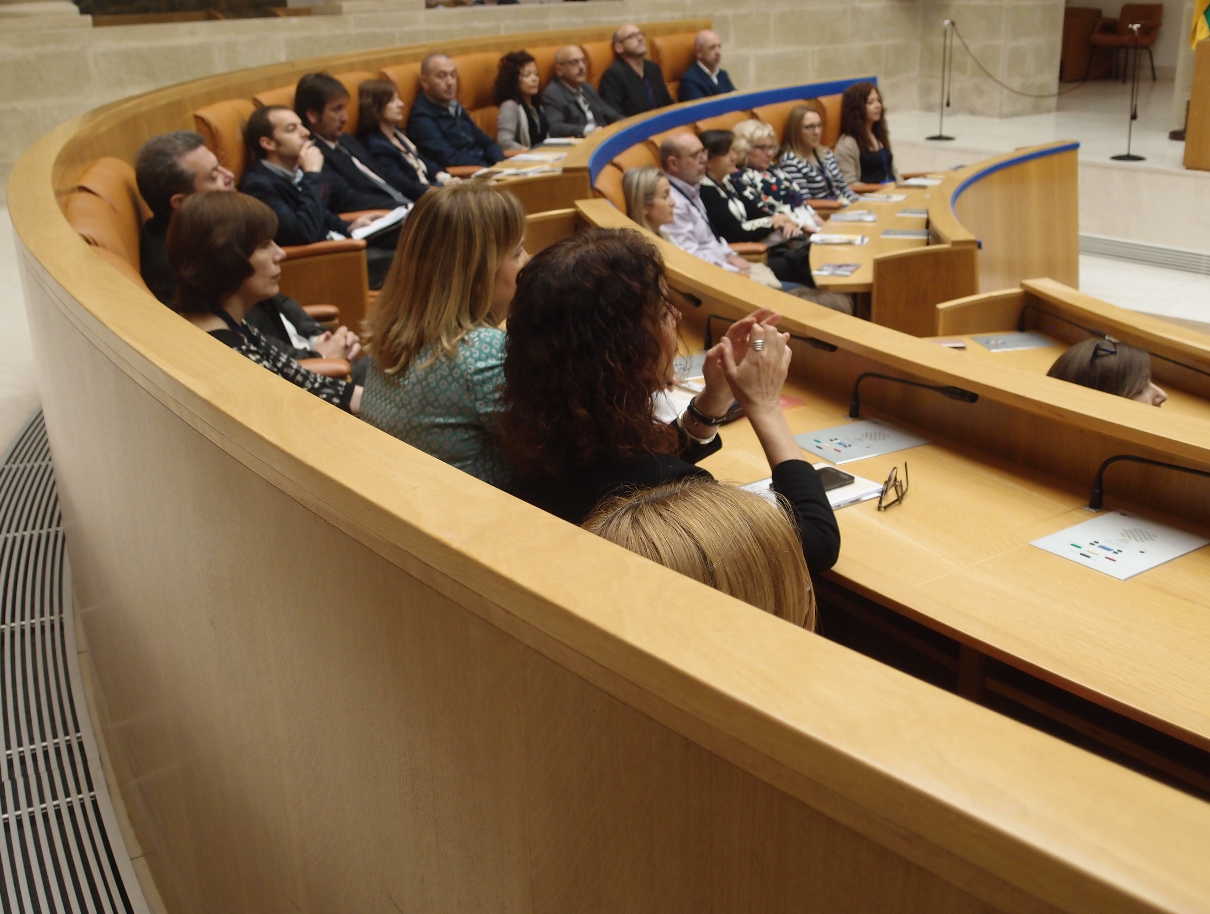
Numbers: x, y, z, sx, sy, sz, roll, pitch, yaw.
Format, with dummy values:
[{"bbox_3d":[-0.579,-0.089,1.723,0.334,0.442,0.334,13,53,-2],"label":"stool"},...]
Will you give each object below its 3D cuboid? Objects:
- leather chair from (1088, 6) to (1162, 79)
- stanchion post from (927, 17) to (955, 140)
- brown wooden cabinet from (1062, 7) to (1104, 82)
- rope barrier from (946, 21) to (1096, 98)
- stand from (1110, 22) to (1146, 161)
[{"bbox_3d":[6.037,-4.803,15.502,0.600,0.860,0.620,-13,23,-27],"label":"leather chair"},{"bbox_3d":[2.829,-3.157,11.200,0.260,0.954,0.260,3,21,13],"label":"stanchion post"},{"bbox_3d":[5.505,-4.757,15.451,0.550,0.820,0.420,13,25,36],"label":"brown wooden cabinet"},{"bbox_3d":[3.339,-3.065,10.372,0.040,0.541,1.750,-17,25,-34],"label":"rope barrier"},{"bbox_3d":[3.856,-2.656,9.727,0.275,0.943,0.275,5,21,20],"label":"stand"}]

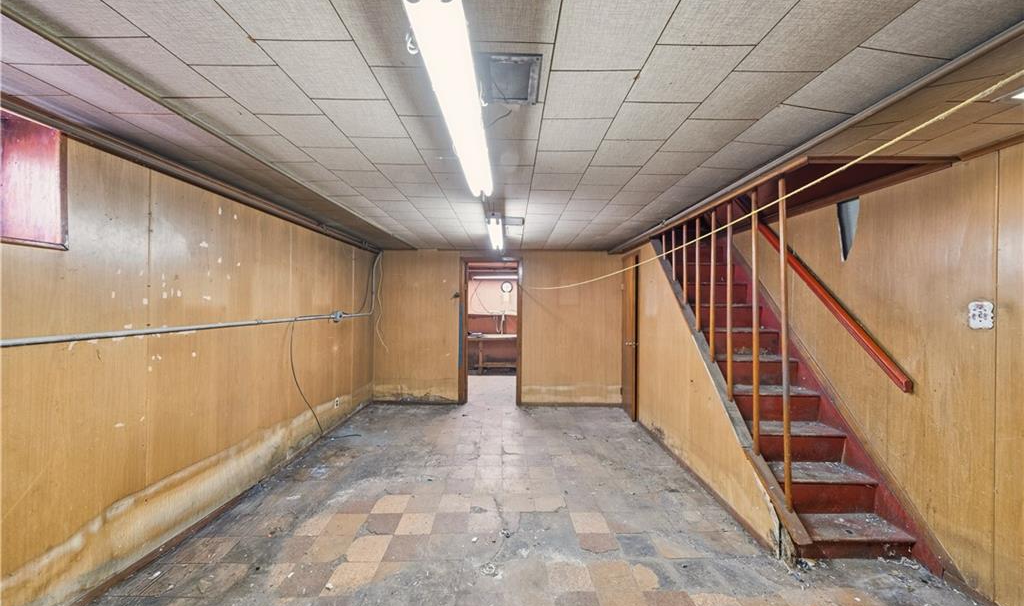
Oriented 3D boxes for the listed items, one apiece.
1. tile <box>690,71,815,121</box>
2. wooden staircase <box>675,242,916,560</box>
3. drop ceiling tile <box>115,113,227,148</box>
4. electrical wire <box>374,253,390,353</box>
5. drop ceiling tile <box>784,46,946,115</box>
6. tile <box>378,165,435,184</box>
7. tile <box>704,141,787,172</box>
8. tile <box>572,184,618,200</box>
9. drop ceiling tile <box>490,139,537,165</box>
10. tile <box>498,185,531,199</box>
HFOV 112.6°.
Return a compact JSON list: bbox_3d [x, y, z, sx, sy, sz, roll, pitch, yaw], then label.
[{"bbox_3d":[0.893,-0.782,1.292,0.305,0.020,0.302,1,-1,0],"label":"tile"},{"bbox_3d":[1.900,0.330,2.830,0.730,2.220,1.980,0,0,0],"label":"wooden staircase"},{"bbox_3d":[-1.559,-0.818,1.613,0.285,0.020,0.300,1,-1,0],"label":"drop ceiling tile"},{"bbox_3d":[-1.837,-0.007,4.851,0.190,1.430,0.060,1,-1,0],"label":"electrical wire"},{"bbox_3d":[1.216,-0.774,1.197,0.304,0.020,0.297,9,-1,0],"label":"drop ceiling tile"},{"bbox_3d":[-0.640,-0.802,2.100,0.304,0.020,0.297,1,-1,0],"label":"tile"},{"bbox_3d":[1.194,-0.775,1.779,0.282,0.020,0.297,1,-1,0],"label":"tile"},{"bbox_3d":[0.593,-0.776,2.374,0.307,0.020,0.297,1,-1,0],"label":"tile"},{"bbox_3d":[-0.021,-0.792,1.780,0.307,0.020,0.297,1,-1,0],"label":"drop ceiling tile"},{"bbox_3d":[-0.025,-0.776,2.365,0.305,0.020,0.302,1,-1,0],"label":"tile"}]

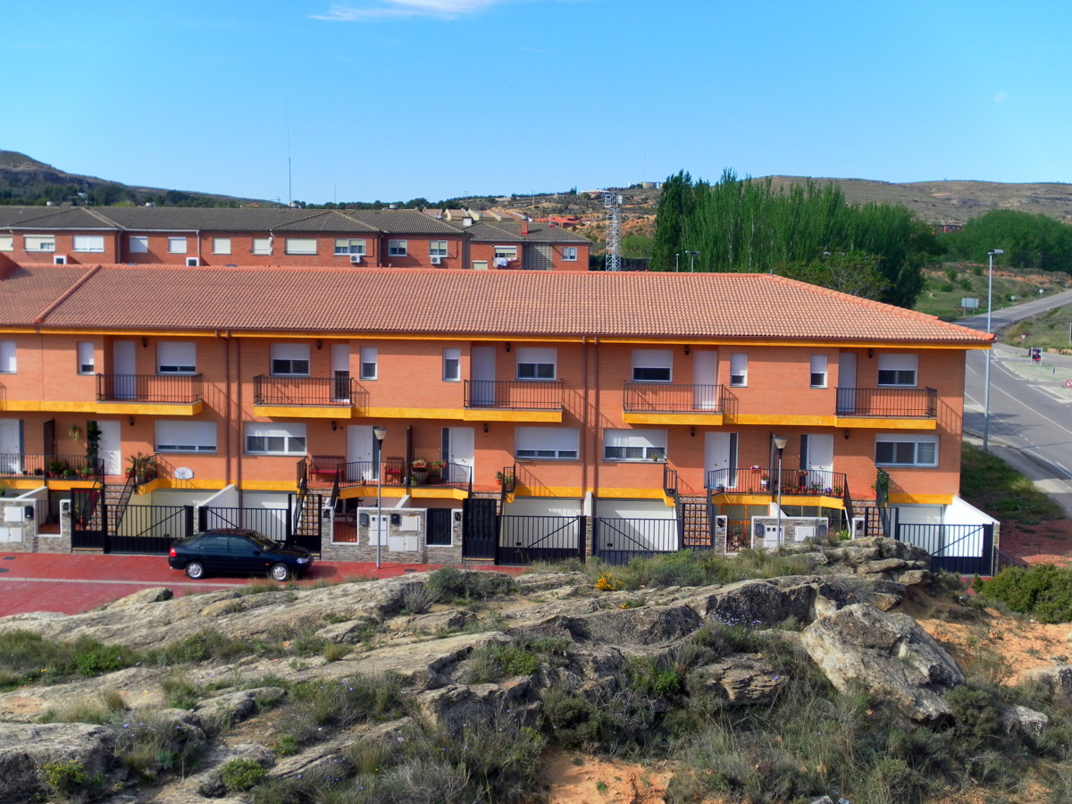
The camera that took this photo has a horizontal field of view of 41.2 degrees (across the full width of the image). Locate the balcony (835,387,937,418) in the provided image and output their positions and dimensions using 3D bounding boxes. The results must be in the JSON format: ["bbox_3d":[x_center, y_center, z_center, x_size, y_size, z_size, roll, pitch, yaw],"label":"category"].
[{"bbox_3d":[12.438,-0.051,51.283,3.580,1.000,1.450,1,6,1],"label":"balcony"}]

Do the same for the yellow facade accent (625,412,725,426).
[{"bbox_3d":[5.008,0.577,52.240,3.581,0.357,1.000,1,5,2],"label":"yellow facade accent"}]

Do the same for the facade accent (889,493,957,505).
[{"bbox_3d":[14.351,3.596,53.182,2.407,0.360,0.300,1,5,2],"label":"facade accent"}]

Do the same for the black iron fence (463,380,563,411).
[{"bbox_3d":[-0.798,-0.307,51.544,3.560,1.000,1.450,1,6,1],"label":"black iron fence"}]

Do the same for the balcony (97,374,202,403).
[{"bbox_3d":[-14.362,-0.530,53.052,3.587,0.982,1.380,1,5,2],"label":"balcony"}]

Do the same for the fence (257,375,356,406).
[{"bbox_3d":[-8.505,-0.424,52.842,3.606,0.982,1.380,1,5,2],"label":"fence"}]

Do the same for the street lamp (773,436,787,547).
[{"bbox_3d":[8.051,3.522,47.154,0.450,4.750,0.450,1,6,1],"label":"street lamp"}]

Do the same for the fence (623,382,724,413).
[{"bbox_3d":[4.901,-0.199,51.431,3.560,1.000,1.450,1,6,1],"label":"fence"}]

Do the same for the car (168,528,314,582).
[{"bbox_3d":[-9.464,4.862,45.878,4.556,1.420,1.750,1,5,2],"label":"car"}]

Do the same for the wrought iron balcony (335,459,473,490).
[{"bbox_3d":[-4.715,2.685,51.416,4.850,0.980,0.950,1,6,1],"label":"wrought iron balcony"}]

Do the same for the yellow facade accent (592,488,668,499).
[{"bbox_3d":[3.478,3.374,52.587,2.820,0.380,0.120,1,6,1],"label":"yellow facade accent"}]

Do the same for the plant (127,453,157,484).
[{"bbox_3d":[-14.382,2.428,52.001,1.000,1.070,0.920,1,6,1],"label":"plant"}]

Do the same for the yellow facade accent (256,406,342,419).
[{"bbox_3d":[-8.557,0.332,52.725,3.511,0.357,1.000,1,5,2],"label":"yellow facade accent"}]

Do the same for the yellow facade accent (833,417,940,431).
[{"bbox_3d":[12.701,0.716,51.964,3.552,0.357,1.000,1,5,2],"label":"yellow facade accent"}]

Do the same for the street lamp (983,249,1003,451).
[{"bbox_3d":[23.645,-2.636,73.629,0.850,10.400,0.280,2,6,11],"label":"street lamp"}]

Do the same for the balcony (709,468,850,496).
[{"bbox_3d":[8.732,2.950,51.874,4.958,0.922,0.900,1,5,2],"label":"balcony"}]

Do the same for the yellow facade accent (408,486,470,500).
[{"bbox_3d":[-3.559,3.409,52.429,2.189,0.355,0.600,1,5,2],"label":"yellow facade accent"}]

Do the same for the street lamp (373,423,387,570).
[{"bbox_3d":[-5.192,3.228,47.481,0.460,4.780,0.460,1,6,1],"label":"street lamp"}]

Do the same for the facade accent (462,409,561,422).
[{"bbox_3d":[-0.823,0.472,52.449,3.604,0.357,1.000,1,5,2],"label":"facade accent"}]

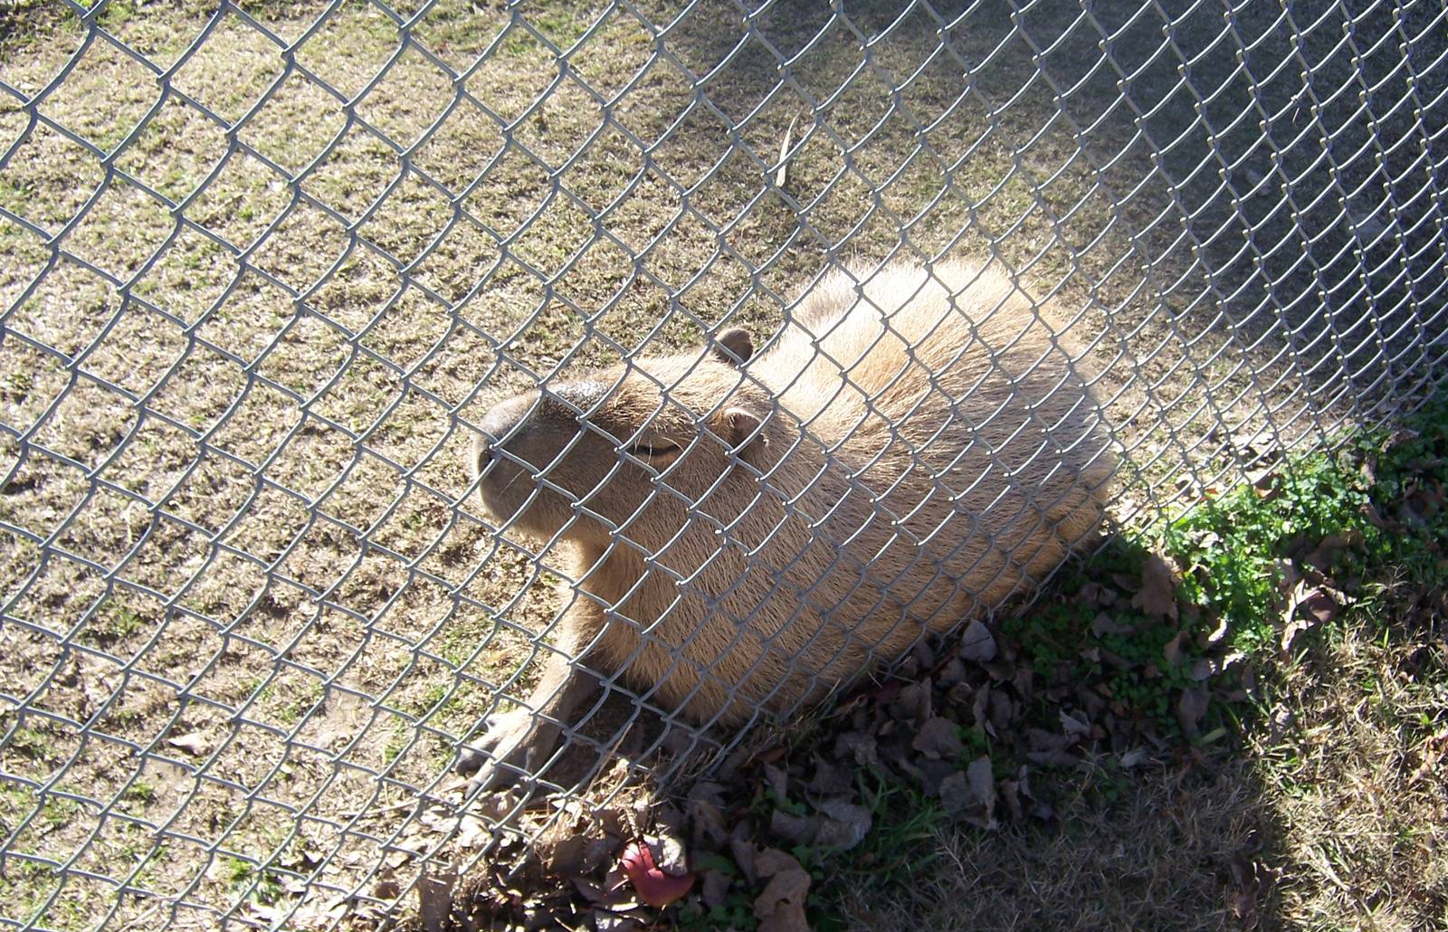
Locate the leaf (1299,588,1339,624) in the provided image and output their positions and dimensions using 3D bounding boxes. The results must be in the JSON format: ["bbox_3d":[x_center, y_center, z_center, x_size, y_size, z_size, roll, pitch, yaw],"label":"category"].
[{"bbox_3d":[0.650,0.154,1.827,0.035,0.025,0.041,1,38,-7],"label":"leaf"}]

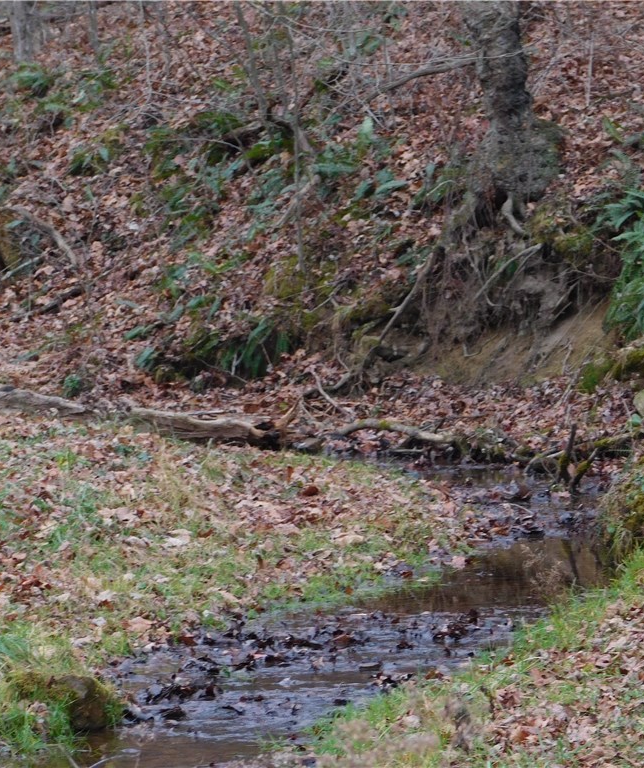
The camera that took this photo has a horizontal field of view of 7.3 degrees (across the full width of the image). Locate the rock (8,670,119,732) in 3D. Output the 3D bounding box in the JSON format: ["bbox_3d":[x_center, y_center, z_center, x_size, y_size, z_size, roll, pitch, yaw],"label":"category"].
[{"bbox_3d":[-1.352,1.660,26.300,0.580,0.320,0.450,0,6,0],"label":"rock"}]

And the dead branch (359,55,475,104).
[{"bbox_3d":[0.794,-2.531,41.800,0.970,0.380,0.200,-2,6,-14],"label":"dead branch"}]

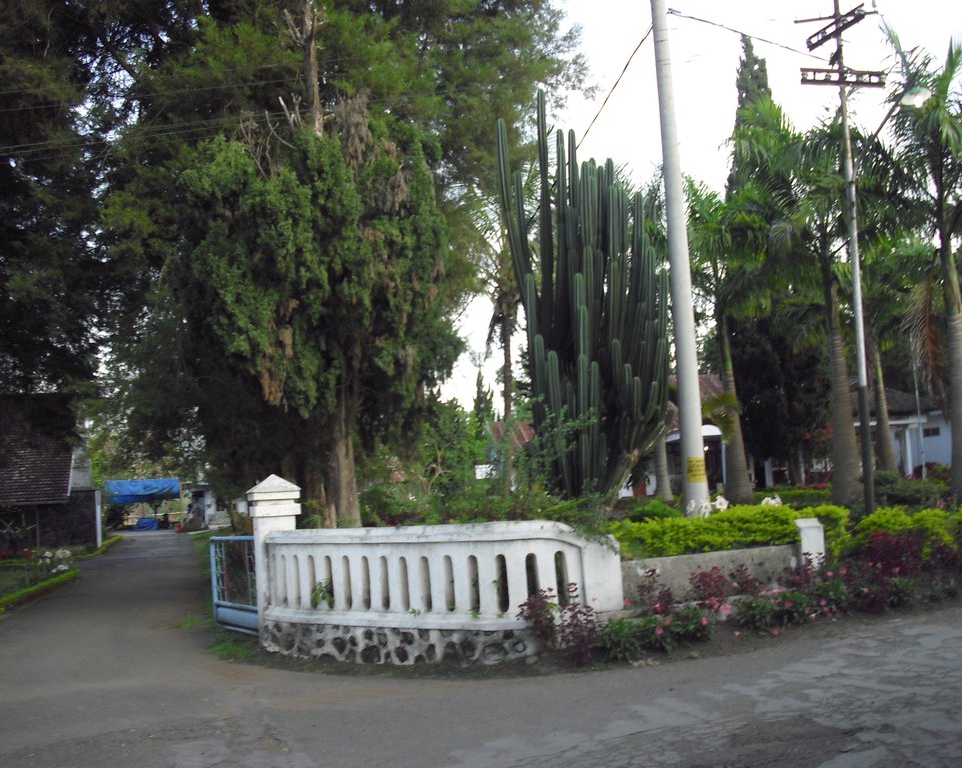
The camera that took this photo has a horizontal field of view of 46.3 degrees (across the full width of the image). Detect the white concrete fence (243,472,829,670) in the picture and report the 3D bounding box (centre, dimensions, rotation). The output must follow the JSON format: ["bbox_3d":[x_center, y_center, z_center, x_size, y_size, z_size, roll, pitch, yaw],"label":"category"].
[{"bbox_3d":[0.654,1.656,11.039,6.200,1.800,2.500,-3,-6,0],"label":"white concrete fence"}]

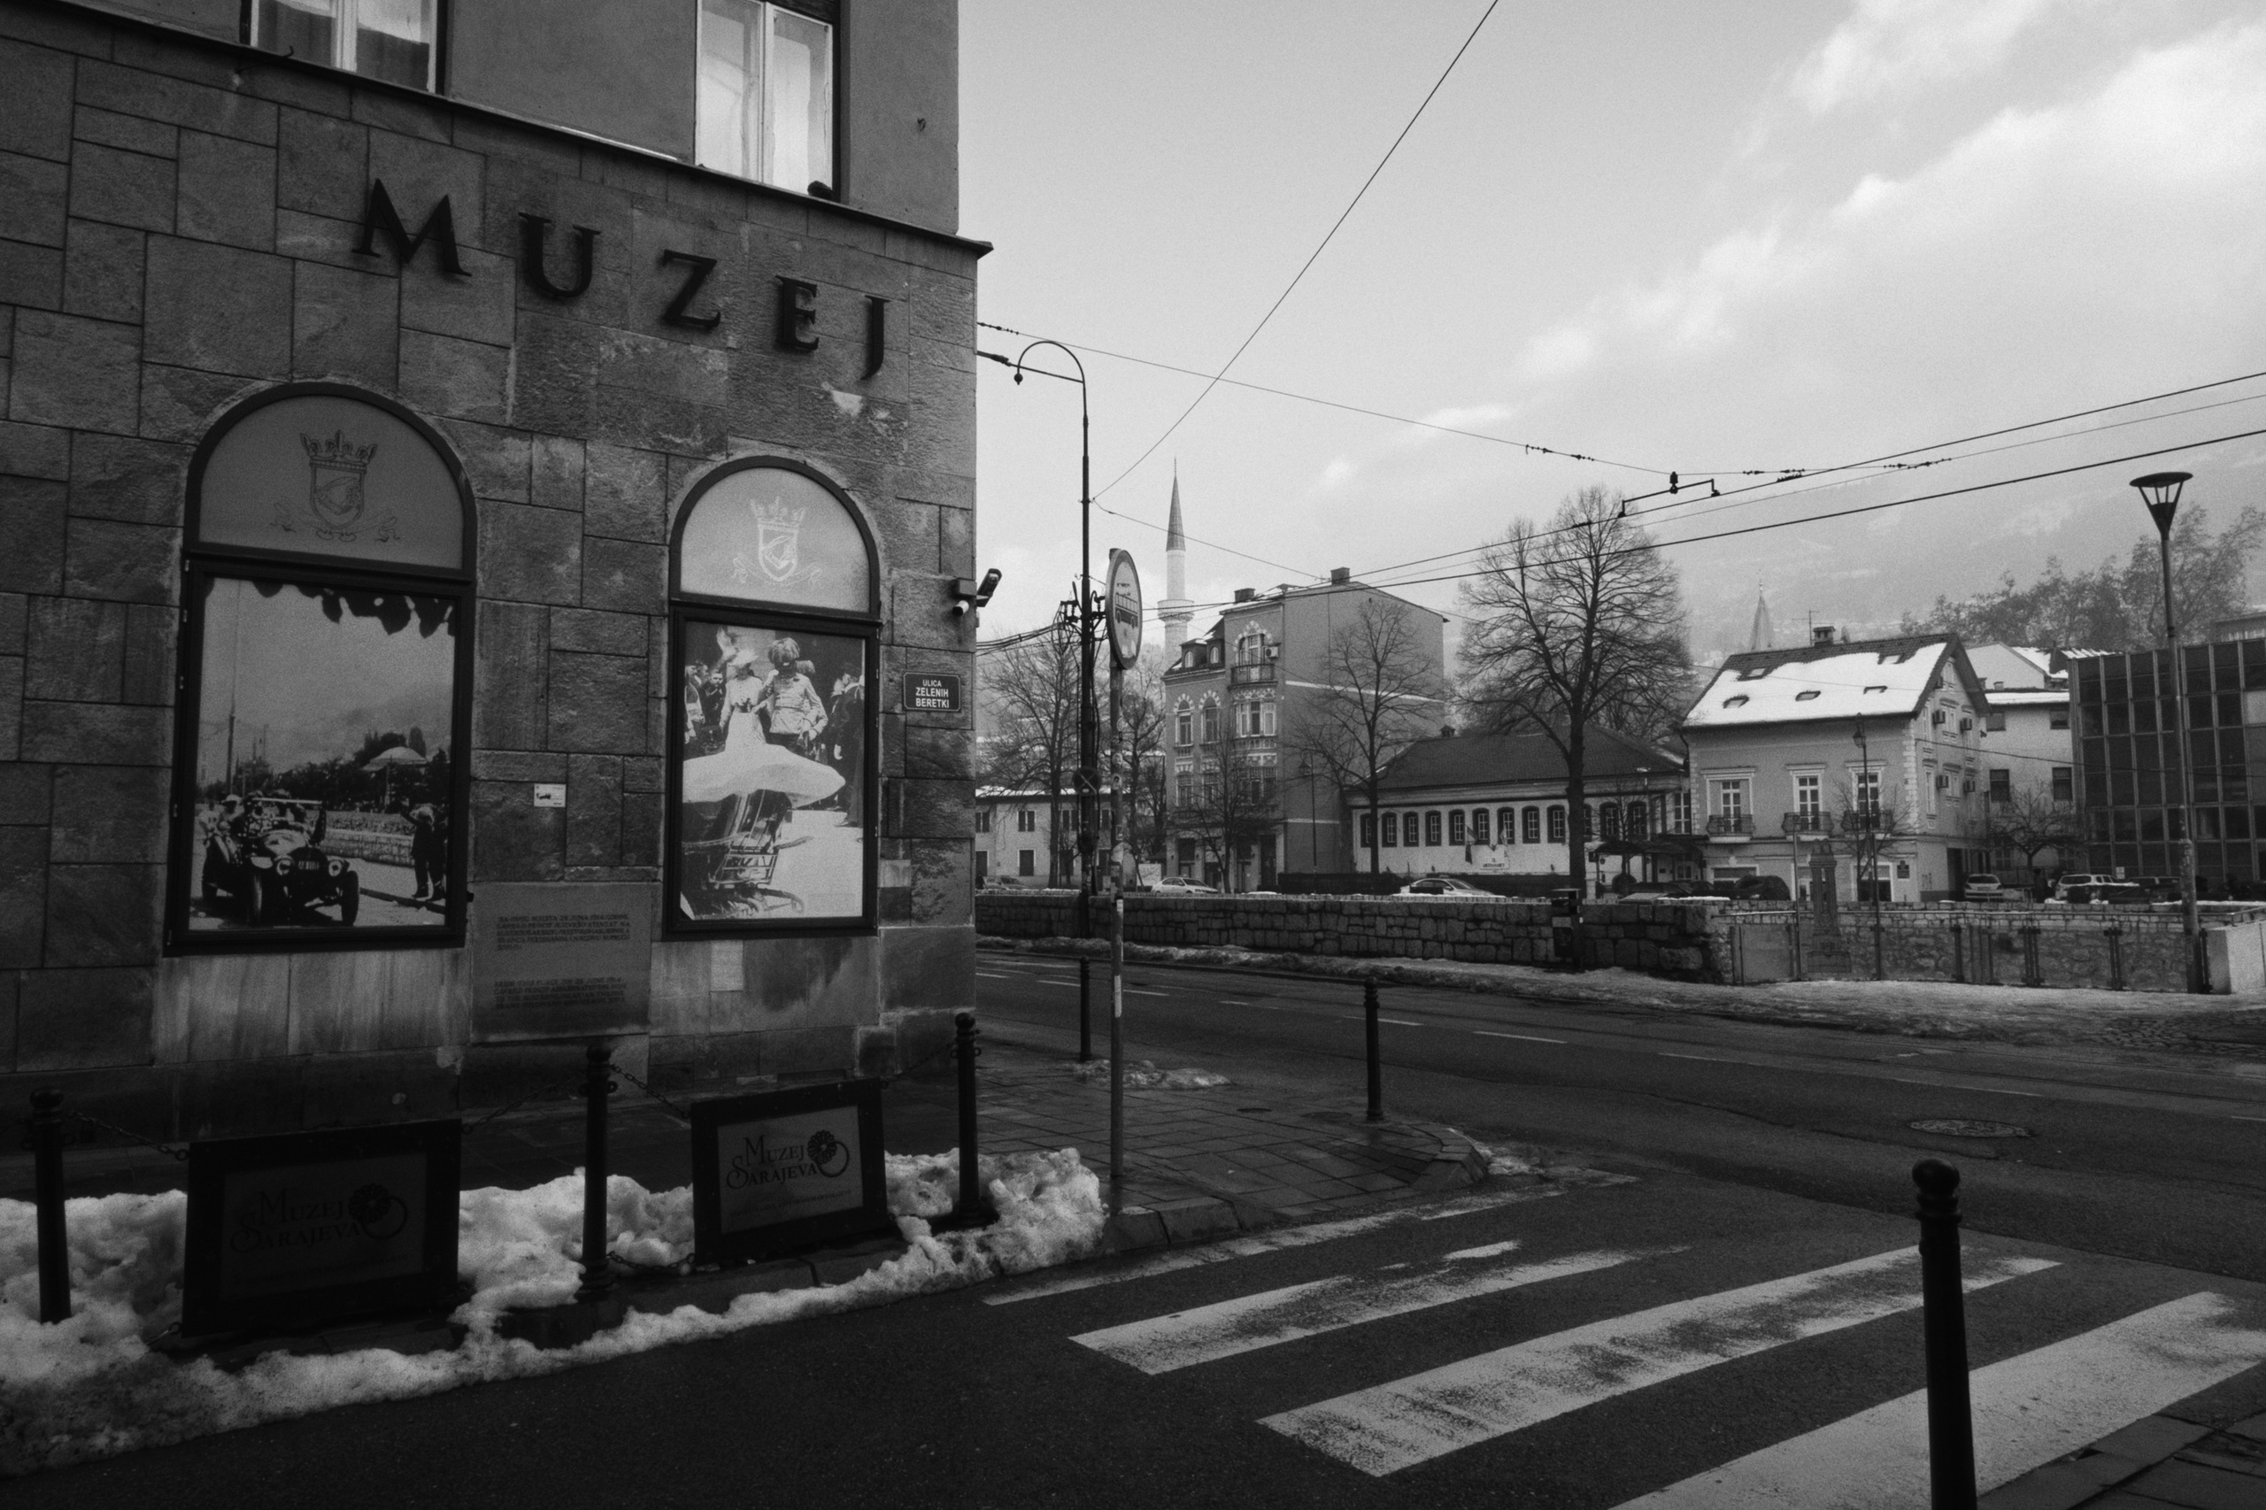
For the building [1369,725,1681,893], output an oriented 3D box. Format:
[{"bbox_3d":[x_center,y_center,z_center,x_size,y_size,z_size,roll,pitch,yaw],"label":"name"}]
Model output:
[{"bbox_3d":[22.203,3.038,78.702,10.000,9.400,19.633,4,-7,-41],"label":"building"}]

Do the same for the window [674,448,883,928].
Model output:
[{"bbox_3d":[-2.496,-0.429,10.774,1.580,3.460,0.200,3,-6,-34],"label":"window"}]

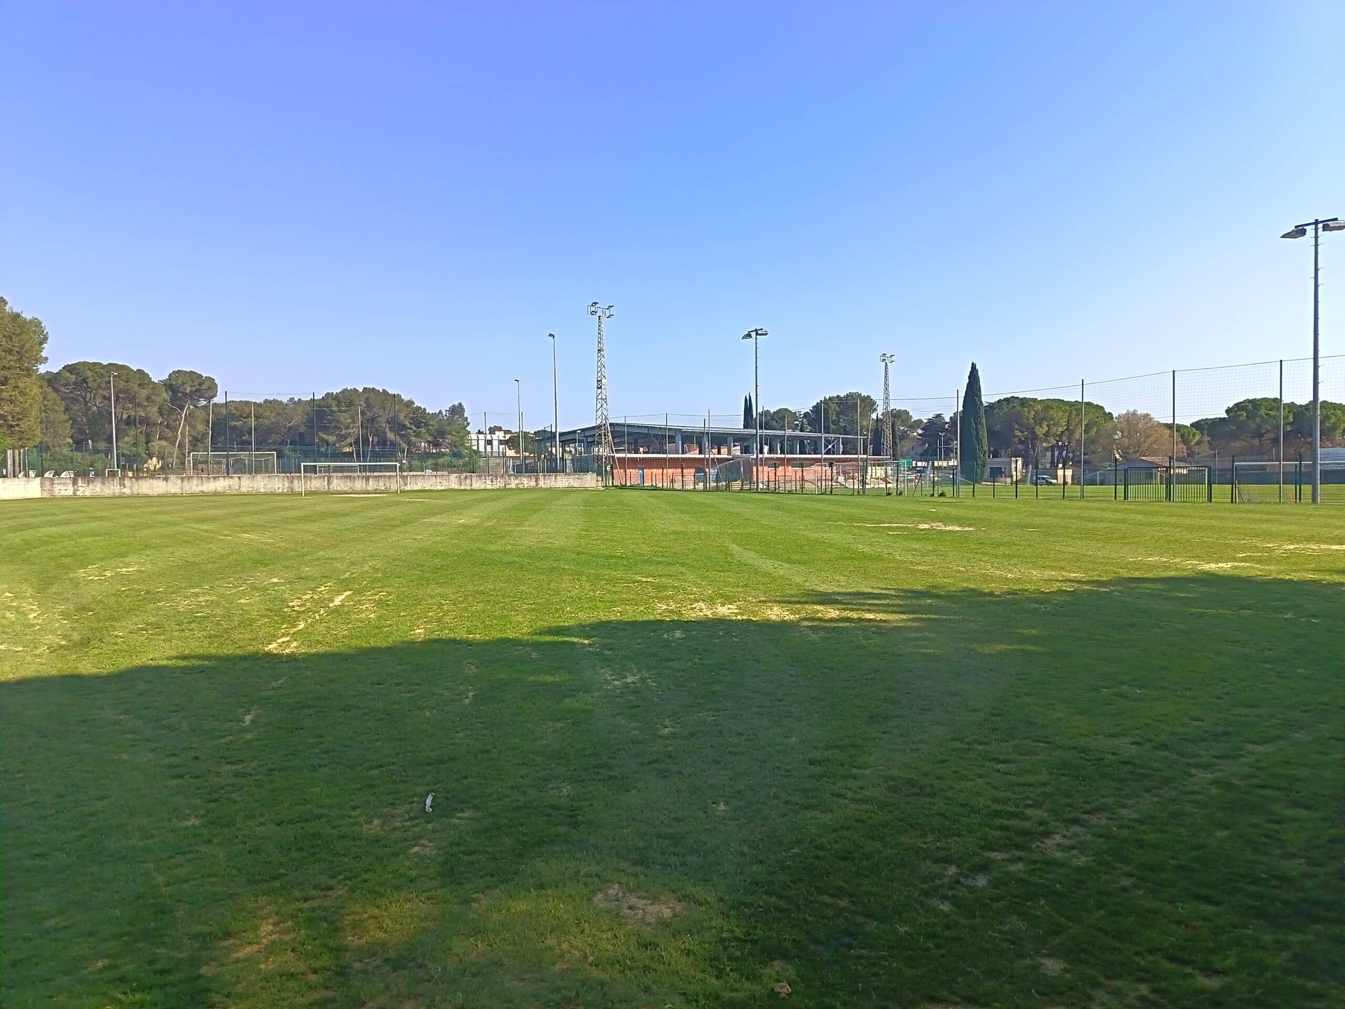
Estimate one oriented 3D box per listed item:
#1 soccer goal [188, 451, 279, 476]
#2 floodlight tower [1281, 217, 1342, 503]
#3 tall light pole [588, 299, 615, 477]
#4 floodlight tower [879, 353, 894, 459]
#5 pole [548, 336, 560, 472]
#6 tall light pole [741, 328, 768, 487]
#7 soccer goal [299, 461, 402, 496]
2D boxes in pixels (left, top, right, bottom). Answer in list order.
[{"bbox_3d":[-41.934,-3.641,88.831,7.500,2.500,2.000,-2,2,-34],"label":"soccer goal"},{"bbox_3d":[27.468,-6.121,39.800,0.800,12.150,2.300,-2,2,-35],"label":"floodlight tower"},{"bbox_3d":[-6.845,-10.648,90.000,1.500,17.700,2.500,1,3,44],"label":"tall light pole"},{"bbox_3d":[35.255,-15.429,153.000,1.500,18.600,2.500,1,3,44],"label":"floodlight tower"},{"bbox_3d":[-11.828,-10.223,95.000,0.800,14.400,0.350,-1,2,-21],"label":"pole"},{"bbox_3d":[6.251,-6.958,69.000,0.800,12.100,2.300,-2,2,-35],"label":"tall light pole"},{"bbox_3d":[-25.125,-1.952,72.800,7.500,2.520,0.200,-2,2,-34],"label":"soccer goal"}]

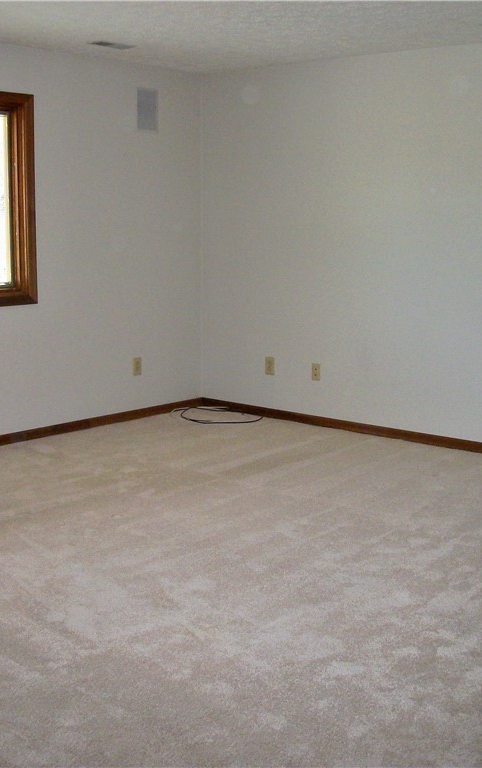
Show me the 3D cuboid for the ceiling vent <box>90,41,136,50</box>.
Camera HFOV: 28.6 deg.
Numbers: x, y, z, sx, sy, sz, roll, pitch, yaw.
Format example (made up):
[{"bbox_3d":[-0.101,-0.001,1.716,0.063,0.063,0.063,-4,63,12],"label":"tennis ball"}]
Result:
[{"bbox_3d":[-0.763,-2.005,5.636,0.125,0.020,0.285,9,13,40],"label":"ceiling vent"}]

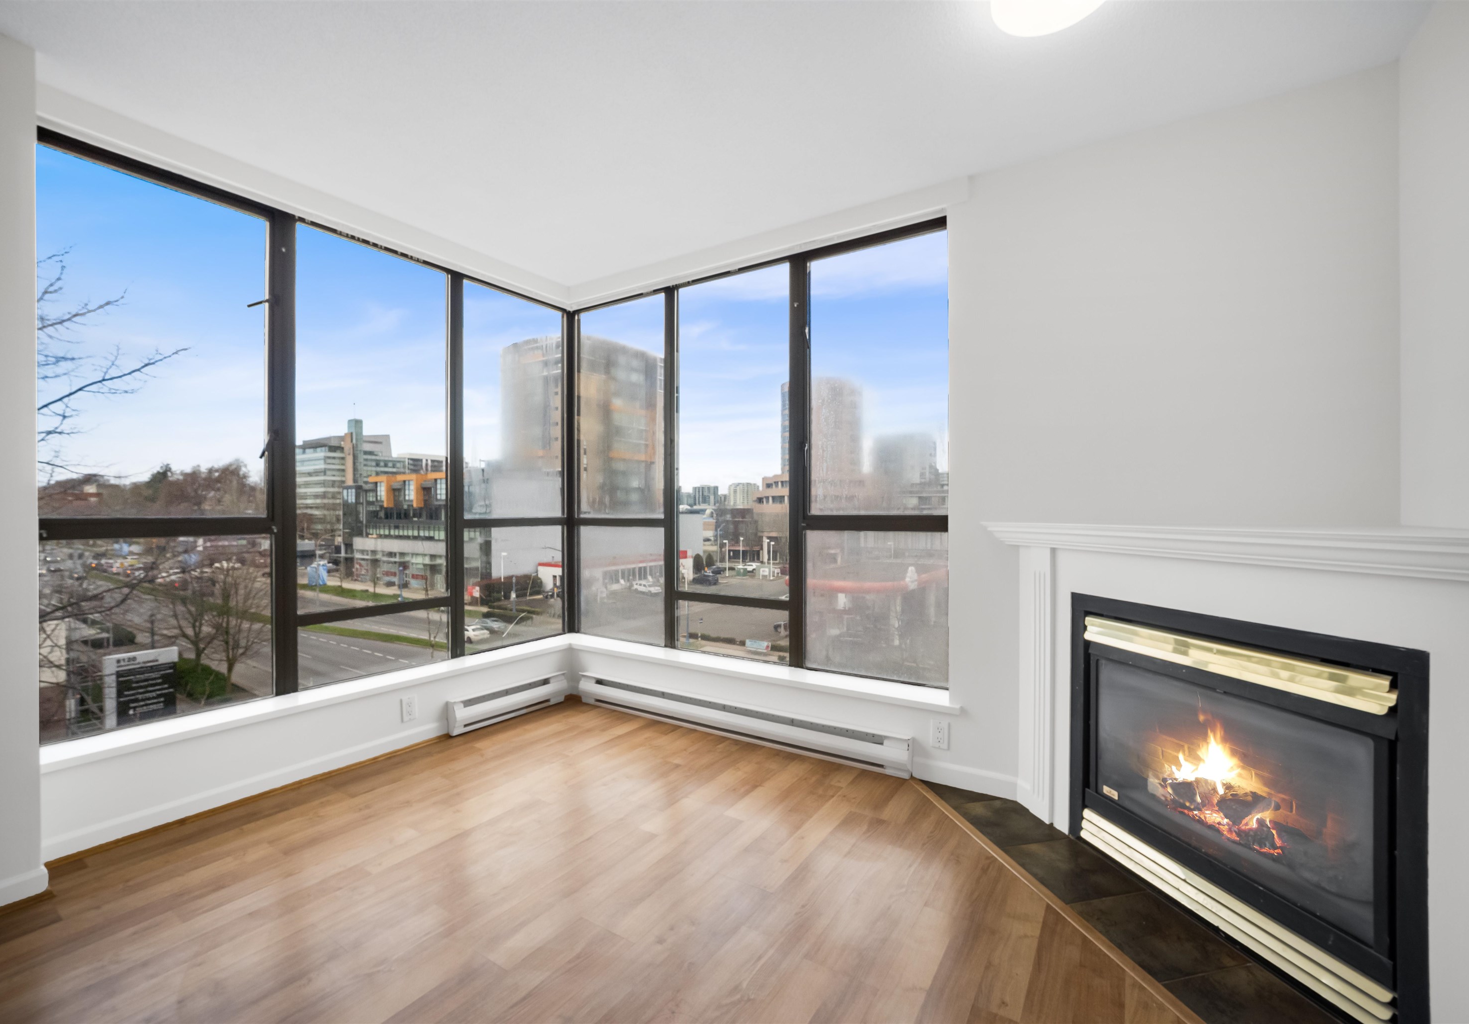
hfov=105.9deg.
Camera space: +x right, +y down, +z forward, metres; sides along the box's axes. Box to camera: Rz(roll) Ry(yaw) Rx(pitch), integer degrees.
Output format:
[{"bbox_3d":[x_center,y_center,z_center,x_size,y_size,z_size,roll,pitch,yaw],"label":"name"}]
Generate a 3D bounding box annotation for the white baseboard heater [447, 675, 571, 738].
[{"bbox_3d":[-1.177,1.010,2.951,0.068,0.156,0.650,0,0,39],"label":"white baseboard heater"}]

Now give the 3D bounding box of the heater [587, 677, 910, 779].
[{"bbox_3d":[-0.084,1.007,2.719,1.840,0.156,0.068,0,0,30],"label":"heater"}]

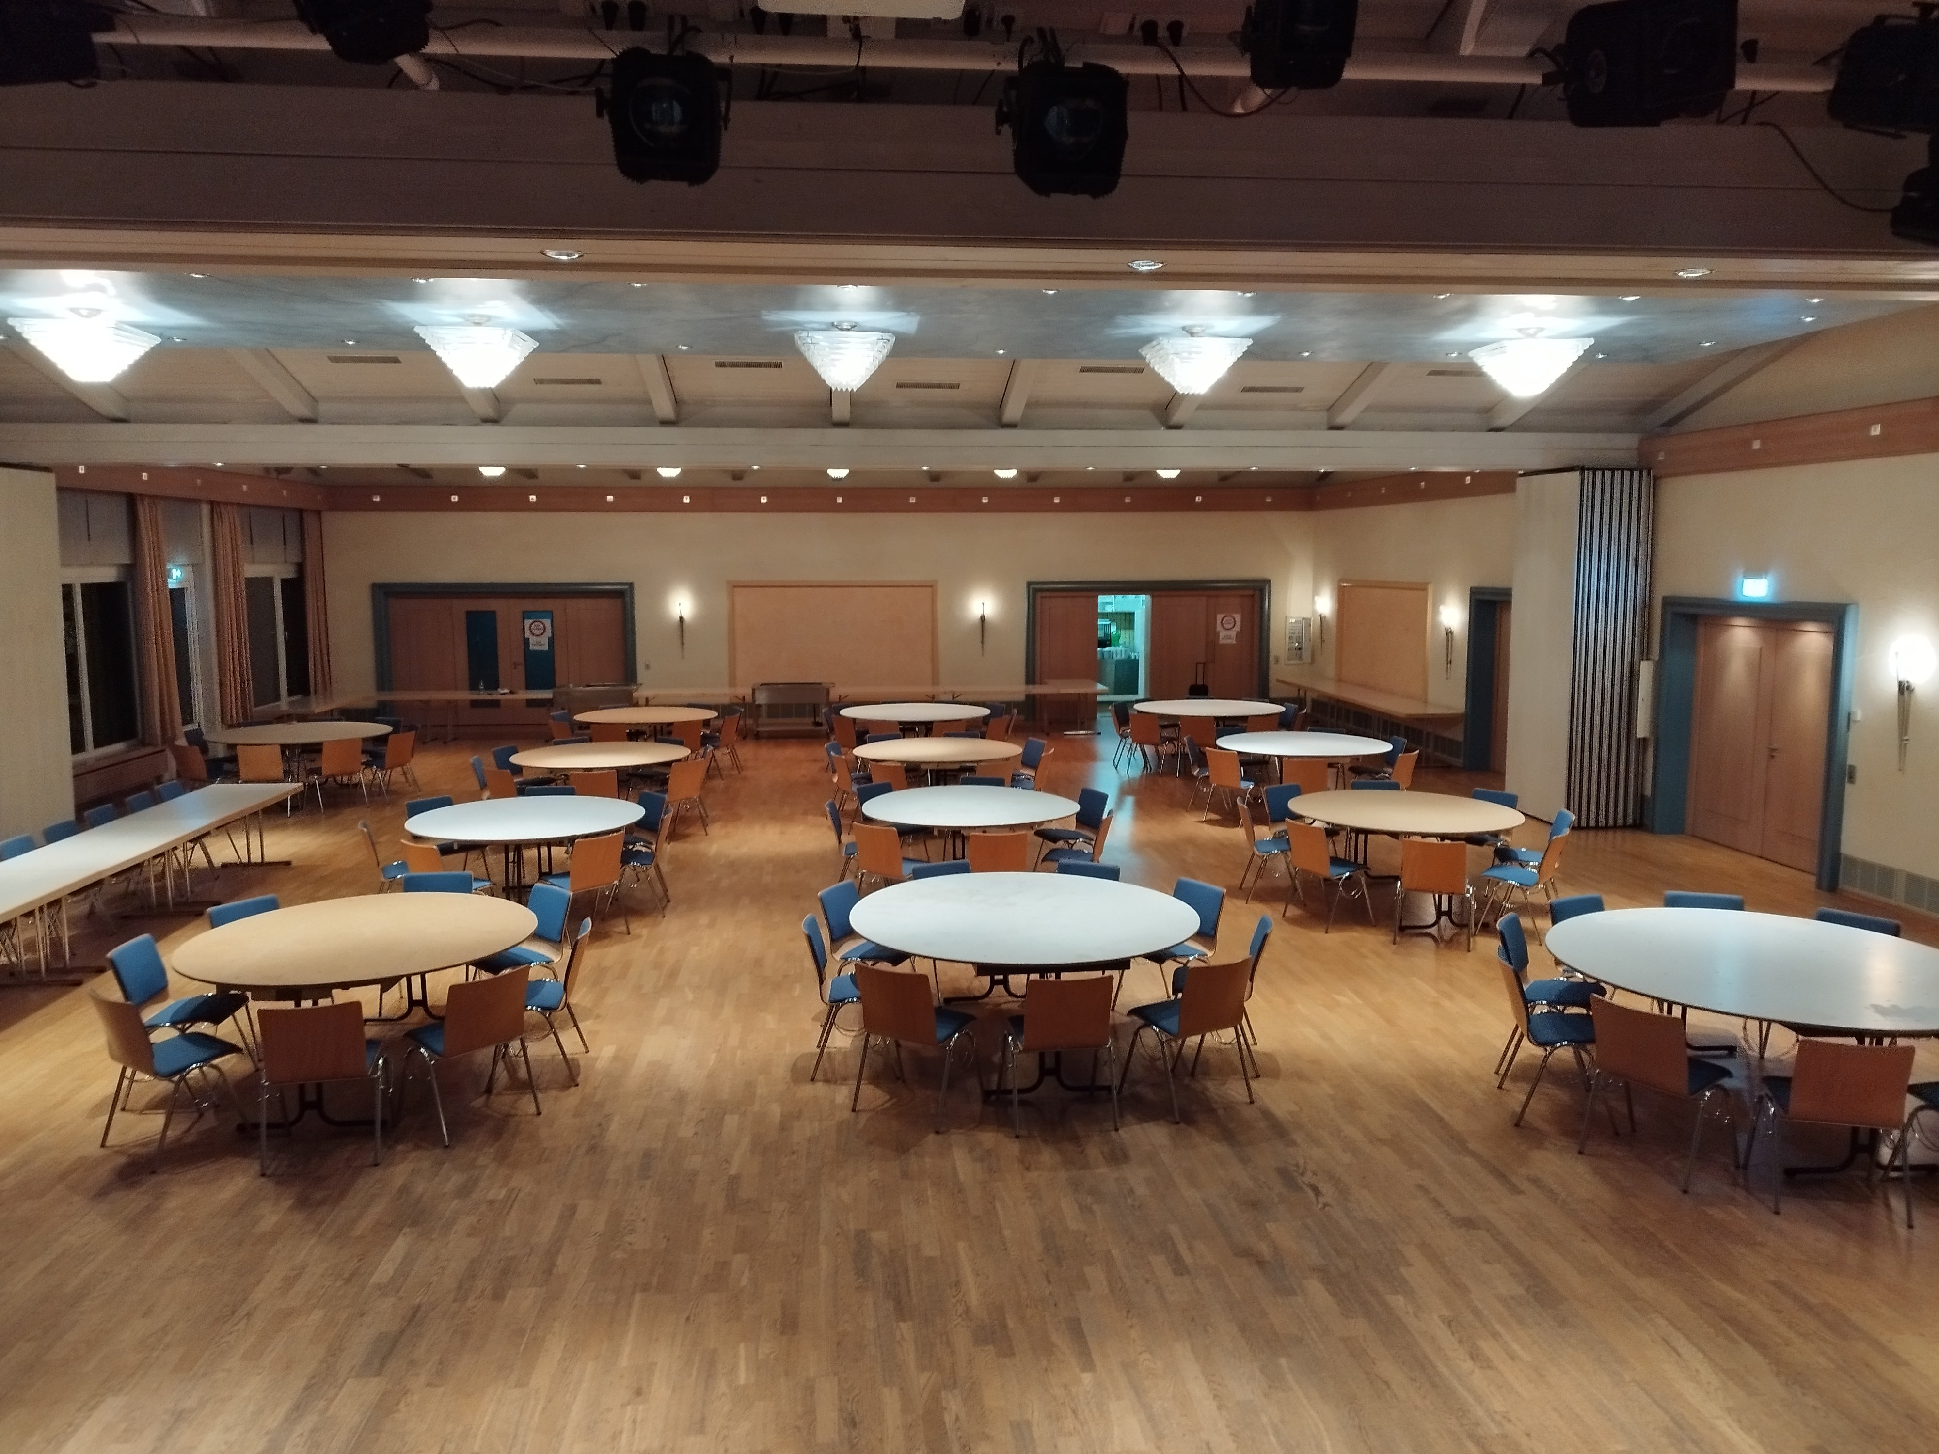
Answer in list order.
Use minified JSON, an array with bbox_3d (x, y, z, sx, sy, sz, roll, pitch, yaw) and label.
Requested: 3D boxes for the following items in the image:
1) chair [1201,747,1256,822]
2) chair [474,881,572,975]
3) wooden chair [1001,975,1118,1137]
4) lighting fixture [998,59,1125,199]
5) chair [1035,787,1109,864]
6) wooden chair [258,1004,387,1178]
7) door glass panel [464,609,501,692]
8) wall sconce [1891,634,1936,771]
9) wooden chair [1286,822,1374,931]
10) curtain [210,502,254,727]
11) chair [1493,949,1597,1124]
[{"bbox_3d":[2.800,0.604,14.048,0.530,0.800,0.520,-6,9,-37],"label":"chair"},{"bbox_3d":[-2.688,1.400,8.050,0.515,0.795,0.525,7,10,44],"label":"chair"},{"bbox_3d":[0.449,1.545,6.623,0.505,0.785,0.525,-1,7,-7],"label":"wooden chair"},{"bbox_3d":[0.173,-1.141,2.580,0.225,0.250,0.310,-1,16,-3],"label":"lighting fixture"},{"bbox_3d":[0.846,0.956,11.352,0.530,0.800,0.520,-4,8,-27],"label":"chair"},{"bbox_3d":[-3.009,1.604,6.284,0.515,0.785,0.520,-2,7,-14],"label":"wooden chair"},{"bbox_3d":[-7.727,-1.109,21.403,0.446,1.472,0.040,-1,7,-8],"label":"door glass panel"},{"bbox_3d":[7.178,-0.134,10.264,0.140,0.959,0.200,-1,7,-6],"label":"wall sconce"},{"bbox_3d":[2.731,1.095,10.178,0.533,0.789,0.523,-4,8,-25],"label":"wooden chair"},{"bbox_3d":[-9.522,-1.445,17.341,0.201,2.855,0.754,-1,7,-7],"label":"curtain"},{"bbox_3d":[2.933,1.537,6.751,0.525,0.795,0.515,1,7,8],"label":"chair"}]

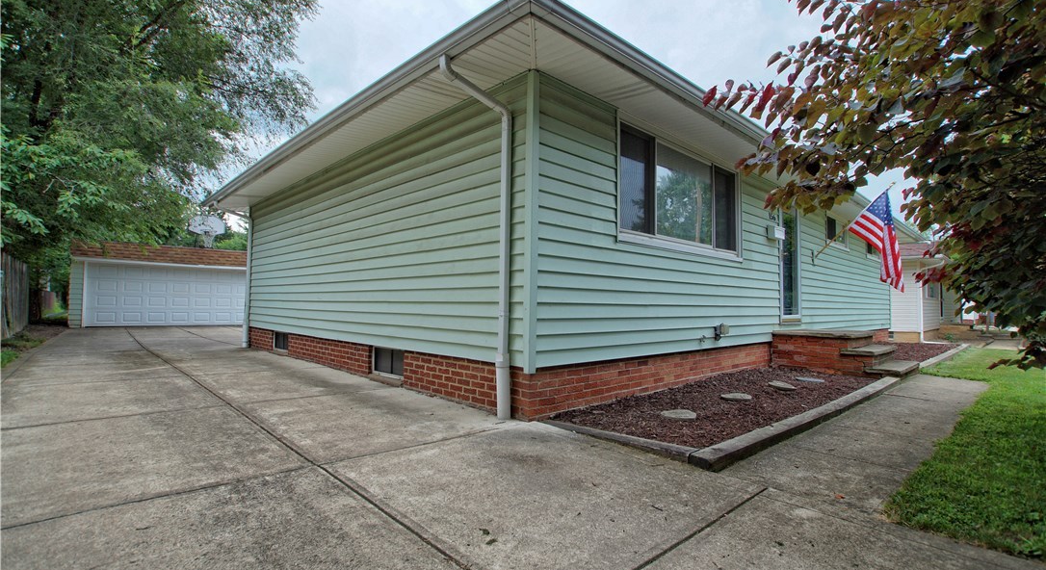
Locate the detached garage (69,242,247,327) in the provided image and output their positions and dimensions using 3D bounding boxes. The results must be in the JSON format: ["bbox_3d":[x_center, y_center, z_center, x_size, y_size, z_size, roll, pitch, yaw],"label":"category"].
[{"bbox_3d":[-14.364,0.021,18.973,5.870,3.050,6.400,3,-4,-43],"label":"detached garage"}]

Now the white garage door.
[{"bbox_3d":[-12.337,0.416,16.773,5.000,2.100,0.100,3,-4,-43],"label":"white garage door"}]

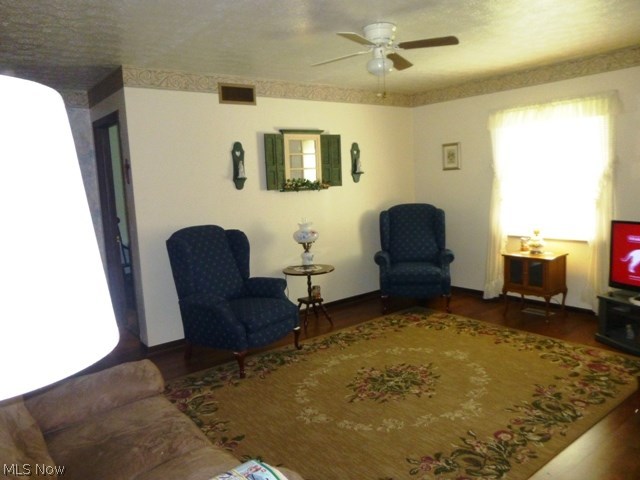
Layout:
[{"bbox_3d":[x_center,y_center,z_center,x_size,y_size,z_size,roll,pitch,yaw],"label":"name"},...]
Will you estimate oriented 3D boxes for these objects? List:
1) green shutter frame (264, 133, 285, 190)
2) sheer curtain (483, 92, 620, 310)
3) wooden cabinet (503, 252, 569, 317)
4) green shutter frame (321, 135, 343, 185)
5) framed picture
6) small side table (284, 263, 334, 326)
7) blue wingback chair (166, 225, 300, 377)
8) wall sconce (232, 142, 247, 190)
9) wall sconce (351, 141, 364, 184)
[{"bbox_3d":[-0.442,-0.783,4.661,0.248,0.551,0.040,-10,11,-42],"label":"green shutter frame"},{"bbox_3d":[2.244,-0.302,4.634,0.120,2.055,1.296,-9,10,-37],"label":"sheer curtain"},{"bbox_3d":[2.151,0.452,4.606,0.365,0.620,0.480,-9,10,-37],"label":"wooden cabinet"},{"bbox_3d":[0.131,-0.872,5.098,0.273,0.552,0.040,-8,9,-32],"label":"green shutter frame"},{"bbox_3d":[1.566,-0.984,5.480,0.025,0.309,0.231,-9,10,-37],"label":"framed picture"},{"bbox_3d":[-0.097,0.578,4.559,0.510,0.600,0.510,-3,8,0],"label":"small side table"},{"bbox_3d":[-0.712,0.438,3.956,0.860,1.100,0.830,3,10,38],"label":"blue wingback chair"},{"bbox_3d":[-0.743,-0.703,4.389,0.136,0.457,0.120,-9,10,-37],"label":"wall sconce"},{"bbox_3d":[0.449,-0.883,5.297,0.140,0.461,0.125,-9,10,-37],"label":"wall sconce"}]

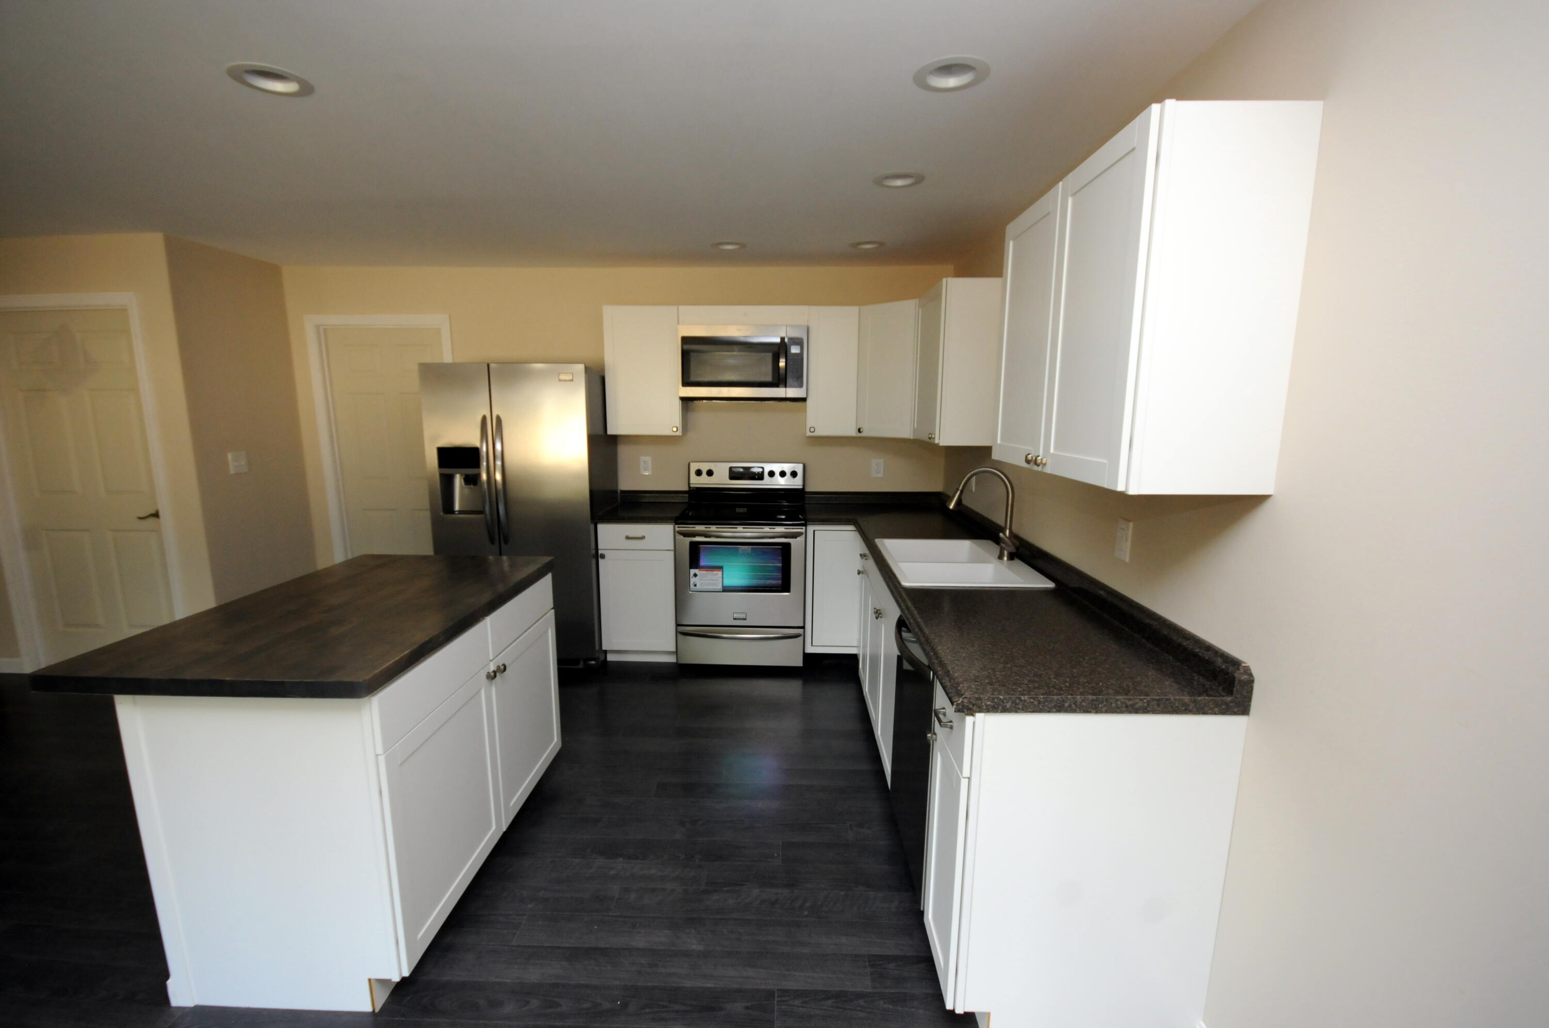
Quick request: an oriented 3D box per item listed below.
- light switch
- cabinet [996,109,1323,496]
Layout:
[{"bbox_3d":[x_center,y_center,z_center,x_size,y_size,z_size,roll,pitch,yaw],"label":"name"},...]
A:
[{"bbox_3d":[1.065,0.081,1.961,0.008,0.118,0.073,0,9,2],"label":"light switch"},{"bbox_3d":[0.905,-0.491,1.736,0.325,0.761,0.895,0,9,2],"label":"cabinet"}]

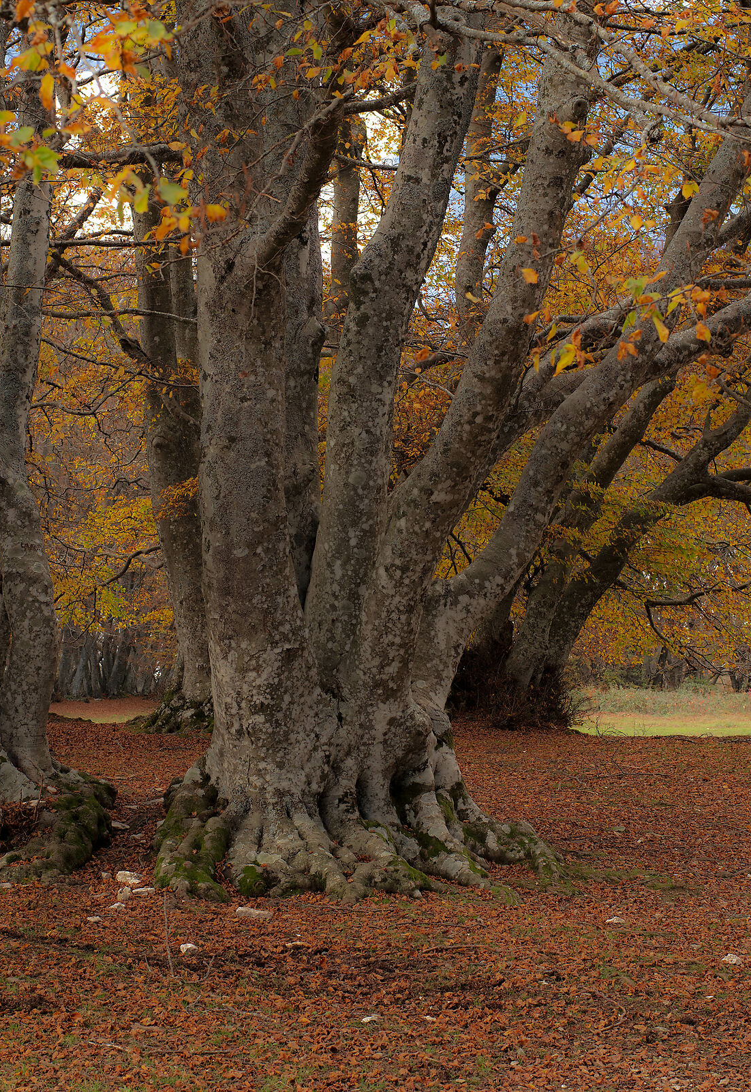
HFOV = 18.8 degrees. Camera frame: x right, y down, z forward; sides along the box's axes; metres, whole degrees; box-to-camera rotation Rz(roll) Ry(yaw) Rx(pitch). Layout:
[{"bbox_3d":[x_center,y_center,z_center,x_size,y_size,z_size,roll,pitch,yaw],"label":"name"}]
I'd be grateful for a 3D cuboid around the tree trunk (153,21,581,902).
[{"bbox_3d":[-0.064,-0.637,15.200,2.800,5.740,2.500,0,-2,0],"label":"tree trunk"}]

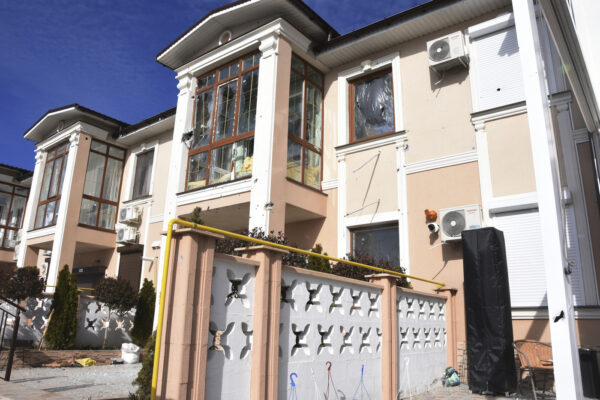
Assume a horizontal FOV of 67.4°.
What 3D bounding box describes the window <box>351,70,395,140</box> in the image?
[{"bbox_3d":[1.554,-2.010,9.678,1.081,1.535,0.121,-10,-19,36],"label":"window"}]

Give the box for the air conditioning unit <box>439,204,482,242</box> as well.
[{"bbox_3d":[2.771,0.420,7.635,0.687,0.535,0.273,-10,-19,36],"label":"air conditioning unit"}]

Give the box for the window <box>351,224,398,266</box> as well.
[{"bbox_3d":[1.477,1.207,8.773,1.081,1.515,0.121,-10,-19,36],"label":"window"}]

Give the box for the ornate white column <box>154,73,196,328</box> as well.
[{"bbox_3d":[-2.712,0.053,10.194,0.545,6.363,0.444,-10,-19,36],"label":"ornate white column"}]

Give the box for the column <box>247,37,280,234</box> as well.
[{"bbox_3d":[-0.608,-0.283,8.641,0.545,6.312,0.444,-10,-19,36],"label":"column"}]

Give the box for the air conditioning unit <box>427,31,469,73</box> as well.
[{"bbox_3d":[2.816,-2.811,8.570,0.687,0.535,0.273,-10,-19,36],"label":"air conditioning unit"}]

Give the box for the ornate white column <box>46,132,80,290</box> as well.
[{"bbox_3d":[-6.920,0.987,13.393,0.545,6.010,0.444,-10,-19,36],"label":"ornate white column"}]

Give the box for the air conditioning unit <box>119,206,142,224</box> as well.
[{"bbox_3d":[-5.273,0.473,13.929,0.707,0.444,0.263,-10,-19,36],"label":"air conditioning unit"}]

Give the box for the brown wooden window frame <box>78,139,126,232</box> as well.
[{"bbox_3d":[-6.300,-0.475,14.388,0.121,2.878,1.313,-10,-19,36],"label":"brown wooden window frame"}]

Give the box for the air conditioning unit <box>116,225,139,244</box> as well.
[{"bbox_3d":[-5.308,1.084,13.773,0.707,0.444,0.263,-10,-19,36],"label":"air conditioning unit"}]

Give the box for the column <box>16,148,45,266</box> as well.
[{"bbox_3d":[-8.839,1.315,14.803,0.545,6.010,0.444,-10,-19,36],"label":"column"}]

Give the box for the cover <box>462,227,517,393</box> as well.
[{"bbox_3d":[2.725,1.562,6.497,0.505,2.252,0.485,-10,-19,36],"label":"cover"}]

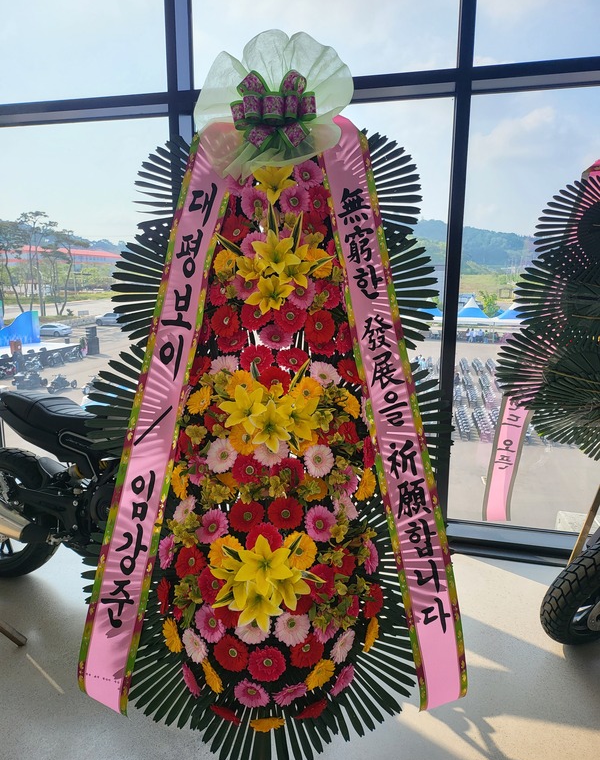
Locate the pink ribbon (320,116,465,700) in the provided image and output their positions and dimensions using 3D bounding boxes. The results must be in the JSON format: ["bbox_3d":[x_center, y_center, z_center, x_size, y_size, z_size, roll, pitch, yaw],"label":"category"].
[{"bbox_3d":[0.264,-0.023,1.696,0.168,1.832,0.120,-7,-14,-2],"label":"pink ribbon"}]

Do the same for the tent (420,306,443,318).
[{"bbox_3d":[15.408,-7.317,66.000,5.000,4.700,5.000,2,11,12],"label":"tent"}]

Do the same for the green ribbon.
[{"bbox_3d":[-0.088,-0.892,1.850,0.275,0.250,0.150,0,-4,-1],"label":"green ribbon"}]

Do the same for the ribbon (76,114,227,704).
[{"bbox_3d":[-0.402,-0.014,1.694,0.168,1.803,0.120,7,-14,2],"label":"ribbon"}]

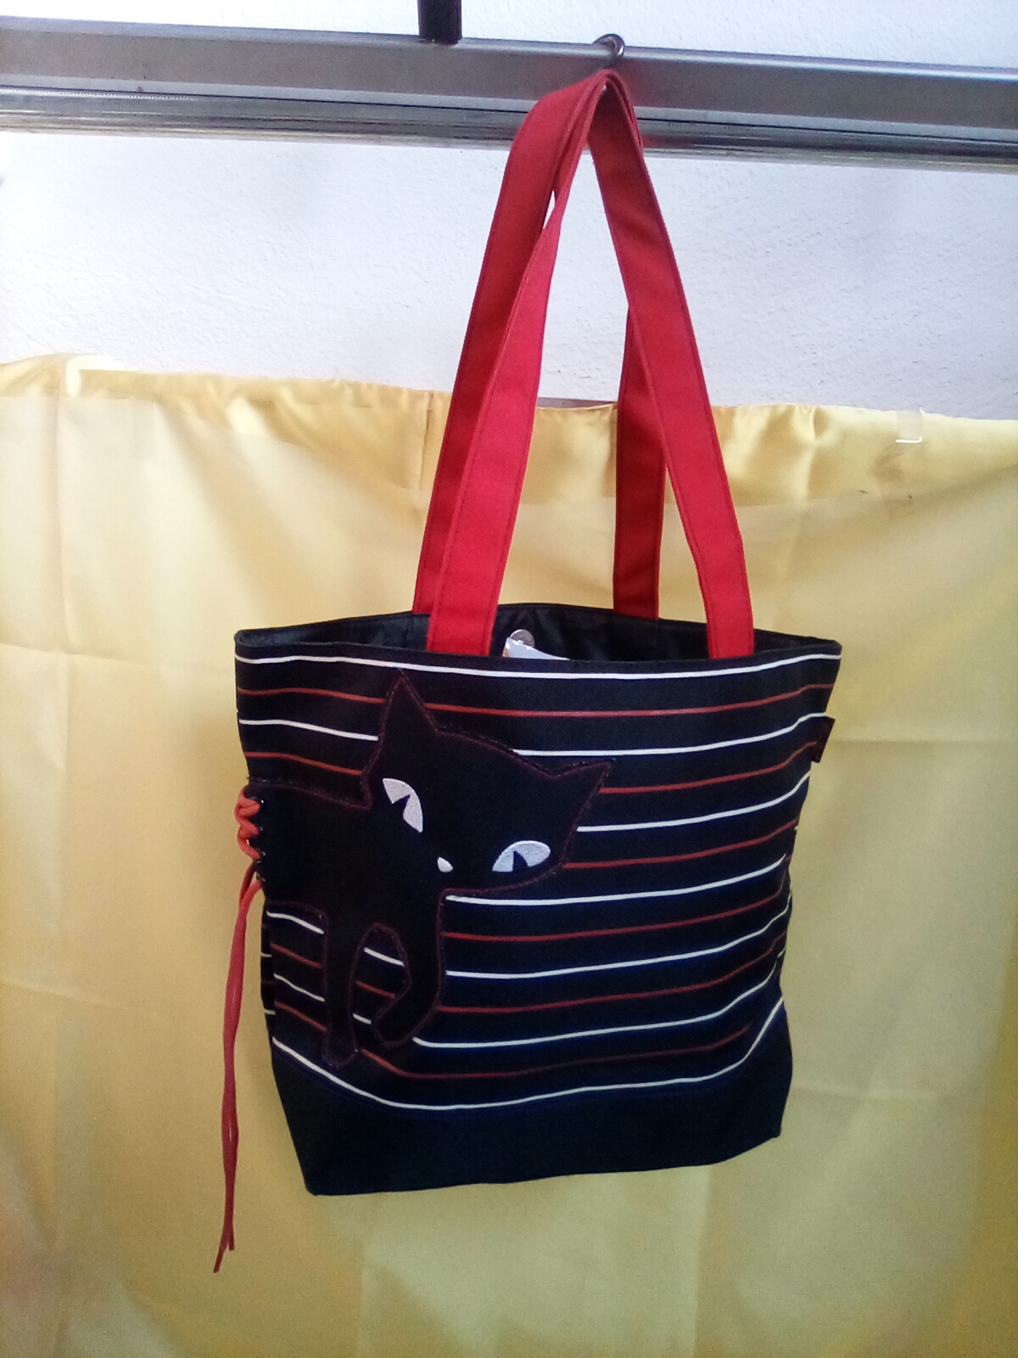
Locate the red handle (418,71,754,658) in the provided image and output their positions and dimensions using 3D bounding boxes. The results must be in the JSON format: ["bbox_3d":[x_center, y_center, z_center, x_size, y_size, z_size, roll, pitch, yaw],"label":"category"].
[{"bbox_3d":[0.052,-0.186,0.665,0.202,0.325,0.118,0,16,-11],"label":"red handle"}]

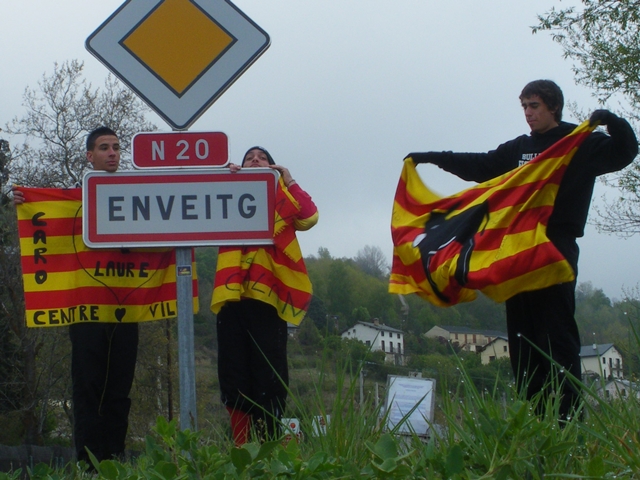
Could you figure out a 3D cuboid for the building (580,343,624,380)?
[{"bbox_3d":[59.778,26.999,170.323,10.000,8.400,9.000,10,-16,-44],"label":"building"}]

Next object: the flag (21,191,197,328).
[{"bbox_3d":[-1.141,0.078,4.180,0.950,0.750,0.100,-5,-10,-1],"label":"flag"}]

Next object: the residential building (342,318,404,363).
[{"bbox_3d":[12.239,23.513,176.795,10.600,10.200,10.600,-10,-14,36],"label":"residential building"}]

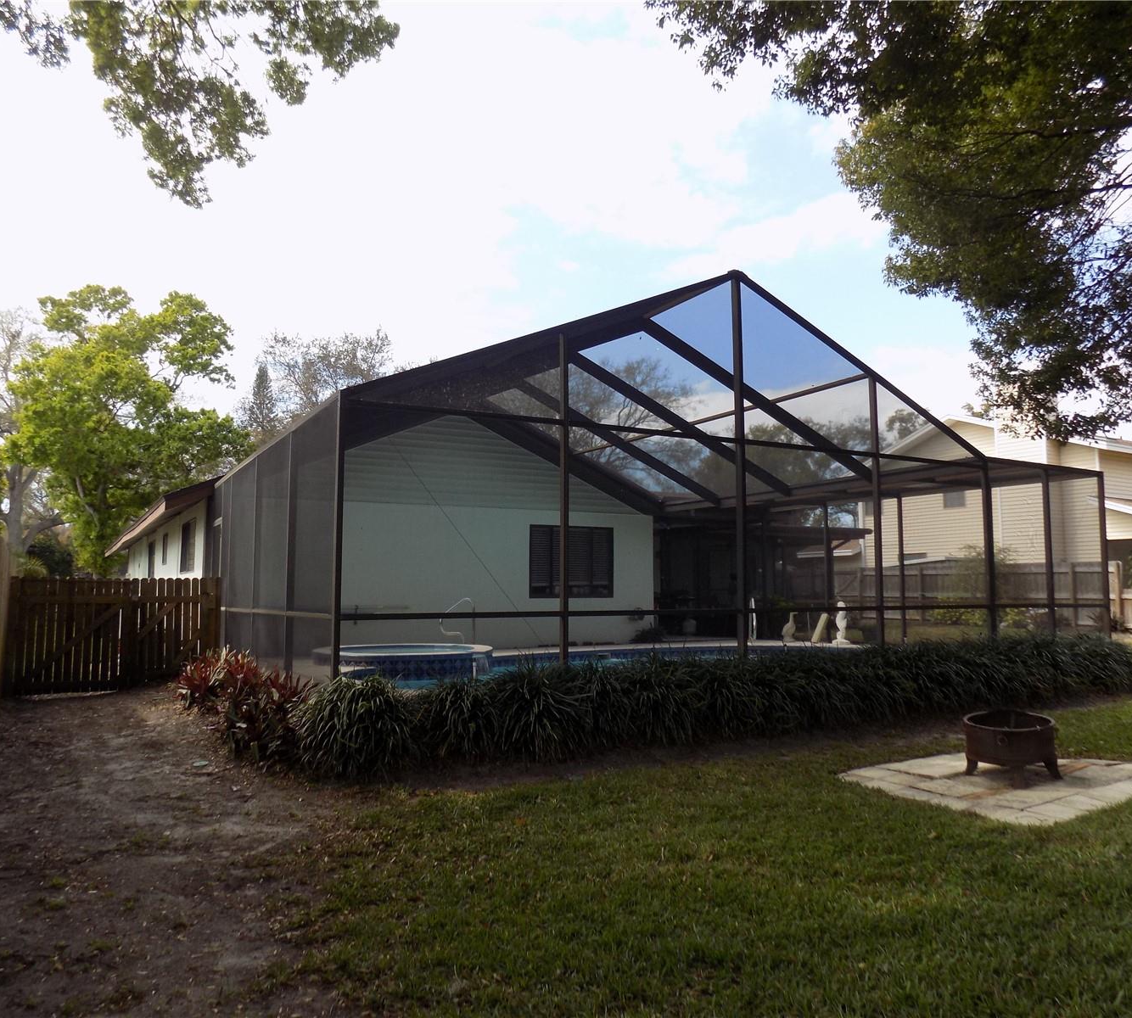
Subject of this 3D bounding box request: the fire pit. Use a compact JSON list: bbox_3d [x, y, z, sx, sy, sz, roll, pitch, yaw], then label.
[{"bbox_3d":[3.285,1.770,6.618,0.690,0.425,0.690,-3,-6,26],"label":"fire pit"}]

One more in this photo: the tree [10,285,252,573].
[{"bbox_3d":[-16.907,-2.033,34.375,9.101,13.400,9.101,2,-6,-26],"label":"tree"}]

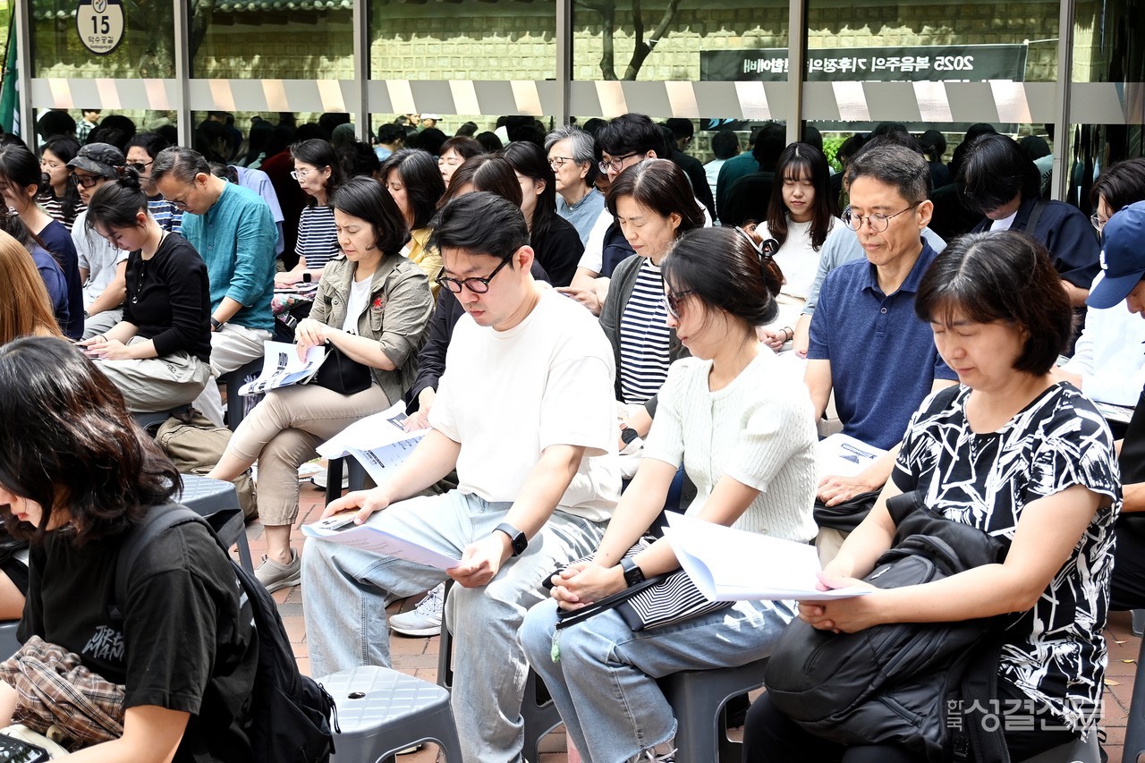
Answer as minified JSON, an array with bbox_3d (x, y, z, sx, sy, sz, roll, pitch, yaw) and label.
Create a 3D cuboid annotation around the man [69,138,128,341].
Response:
[{"bbox_3d":[-1.950,-0.285,6.580,0.820,1.240,0.540,-9,13,-43],"label":"man"}]

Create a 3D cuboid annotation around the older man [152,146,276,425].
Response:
[{"bbox_3d":[-1.407,-0.223,6.247,0.700,1.270,0.500,-6,12,-29],"label":"older man"}]

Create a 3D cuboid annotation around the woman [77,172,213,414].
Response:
[{"bbox_3d":[-1.518,-0.099,5.693,0.710,1.220,0.460,-6,12,-29],"label":"woman"}]

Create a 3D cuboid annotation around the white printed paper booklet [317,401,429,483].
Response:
[{"bbox_3d":[-0.518,0.148,4.446,0.300,0.110,0.300,-16,16,-25],"label":"white printed paper booklet"}]

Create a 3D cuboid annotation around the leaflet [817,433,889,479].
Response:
[{"bbox_3d":[0.558,0.165,3.520,0.210,0.030,0.280,15,18,18],"label":"leaflet"}]

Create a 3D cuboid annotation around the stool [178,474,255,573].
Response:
[{"bbox_3d":[-1.056,0.497,4.575,0.330,0.445,0.330,7,12,34],"label":"stool"}]

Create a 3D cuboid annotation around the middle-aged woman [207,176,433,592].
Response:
[{"bbox_3d":[-0.745,-0.003,5.080,0.860,1.180,0.520,-9,13,-43],"label":"middle-aged woman"}]

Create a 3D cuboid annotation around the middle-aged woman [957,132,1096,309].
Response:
[{"bbox_3d":[1.181,-0.013,4.809,0.740,1.310,0.490,-6,12,-32],"label":"middle-aged woman"}]

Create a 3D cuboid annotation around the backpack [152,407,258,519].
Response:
[{"bbox_3d":[-1.221,0.308,5.724,0.360,0.410,0.260,-3,11,-15],"label":"backpack"}]

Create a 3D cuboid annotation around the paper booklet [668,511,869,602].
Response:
[{"bbox_3d":[0.303,0.274,2.660,0.290,0.075,0.215,15,2,-28],"label":"paper booklet"}]

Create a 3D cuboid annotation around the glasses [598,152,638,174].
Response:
[{"bbox_3d":[0.177,-0.714,5.484,0.145,0.047,0.142,-25,14,-29],"label":"glasses"}]

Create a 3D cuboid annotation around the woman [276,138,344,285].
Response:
[{"bbox_3d":[-1.210,-0.372,7.120,0.820,1.240,0.500,-7,12,-39],"label":"woman"}]

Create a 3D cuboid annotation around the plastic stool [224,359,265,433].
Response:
[{"bbox_3d":[-1.264,0.157,6.341,0.360,0.450,0.360,5,11,28],"label":"plastic stool"}]

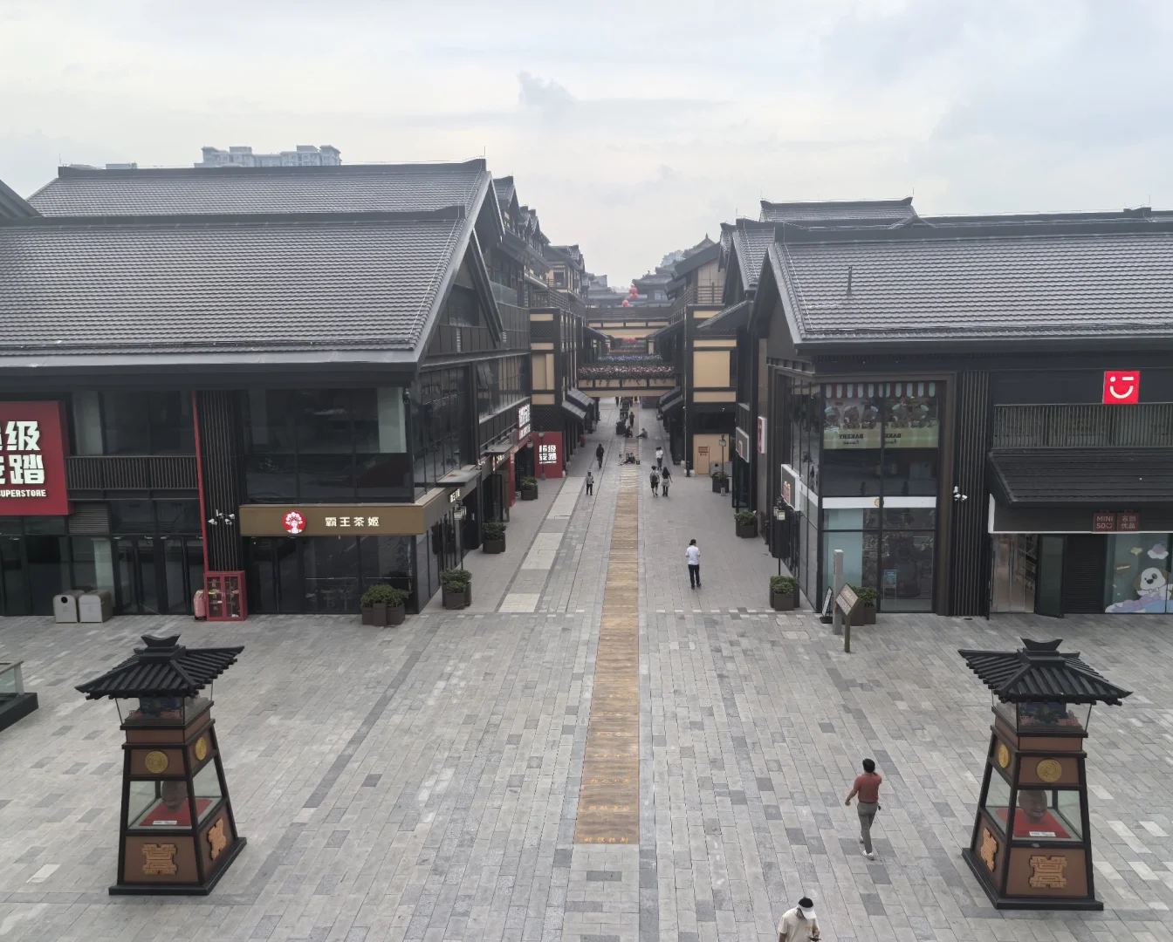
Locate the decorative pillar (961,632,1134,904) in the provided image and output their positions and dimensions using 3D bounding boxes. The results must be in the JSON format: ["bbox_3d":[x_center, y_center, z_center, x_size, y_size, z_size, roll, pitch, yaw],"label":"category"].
[{"bbox_3d":[7.372,4.769,16.078,2.020,4.160,2.020,0,8,5],"label":"decorative pillar"}]

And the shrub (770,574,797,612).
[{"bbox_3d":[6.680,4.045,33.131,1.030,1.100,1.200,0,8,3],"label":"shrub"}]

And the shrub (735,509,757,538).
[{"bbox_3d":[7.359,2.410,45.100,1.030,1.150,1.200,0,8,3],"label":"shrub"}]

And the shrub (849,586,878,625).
[{"bbox_3d":[8.554,4.241,31.260,1.280,1.150,1.050,0,8,3],"label":"shrub"}]

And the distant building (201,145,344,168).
[{"bbox_3d":[-135.517,-95.047,440.928,61.758,93.864,24.000,0,8,3],"label":"distant building"}]

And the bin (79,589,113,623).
[{"bbox_3d":[-16.350,4.523,32.759,0.760,0.960,0.720,0,8,3],"label":"bin"}]

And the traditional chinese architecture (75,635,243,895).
[{"bbox_3d":[-7.136,4.876,16.857,2.000,4.190,2.000,-1,8,2],"label":"traditional chinese architecture"}]

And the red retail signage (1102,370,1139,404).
[{"bbox_3d":[16.704,-2.598,30.599,1.070,1.030,0.120,0,8,3],"label":"red retail signage"}]

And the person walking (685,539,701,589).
[{"bbox_3d":[3.937,3.398,35.764,0.560,1.770,0.500,1,8,12],"label":"person walking"}]

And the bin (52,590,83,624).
[{"bbox_3d":[-17.218,4.530,32.806,0.760,0.960,0.720,0,8,3],"label":"bin"}]

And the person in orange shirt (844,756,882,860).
[{"bbox_3d":[4.934,5.880,17.303,0.640,1.710,0.620,-3,8,-13],"label":"person in orange shirt"}]

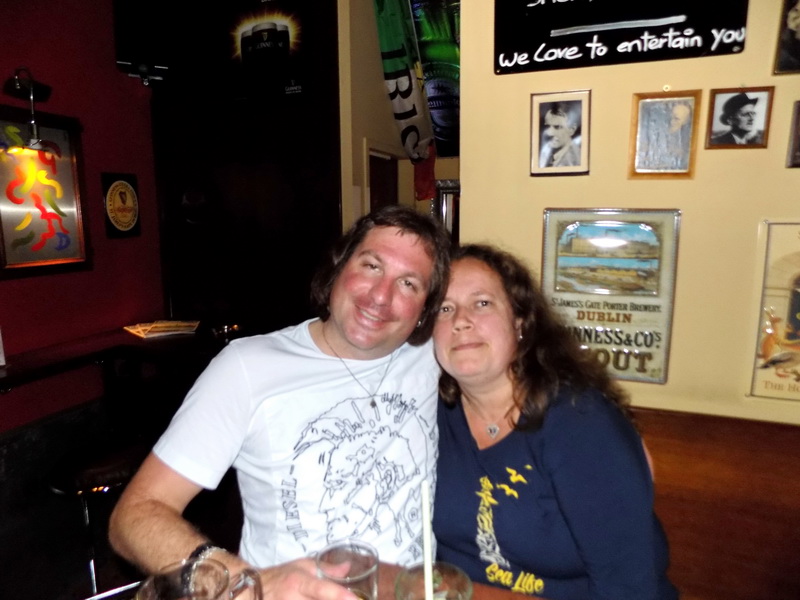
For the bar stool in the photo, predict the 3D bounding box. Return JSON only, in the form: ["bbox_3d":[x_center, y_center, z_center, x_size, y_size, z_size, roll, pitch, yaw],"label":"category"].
[{"bbox_3d":[-1.180,0.983,2.155,0.370,0.760,0.370,3,10,20],"label":"bar stool"}]

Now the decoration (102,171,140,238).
[{"bbox_3d":[-1.328,-0.449,2.540,0.012,0.300,0.195,3,10,20],"label":"decoration"}]

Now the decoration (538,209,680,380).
[{"bbox_3d":[0.499,-0.012,1.291,0.300,0.408,0.015,3,10,20],"label":"decoration"}]

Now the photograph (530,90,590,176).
[{"bbox_3d":[0.384,-0.396,1.272,0.138,0.195,0.018,3,10,20],"label":"photograph"}]

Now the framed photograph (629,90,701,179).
[{"bbox_3d":[0.595,-0.368,1.196,0.137,0.190,0.018,3,10,20],"label":"framed photograph"}]

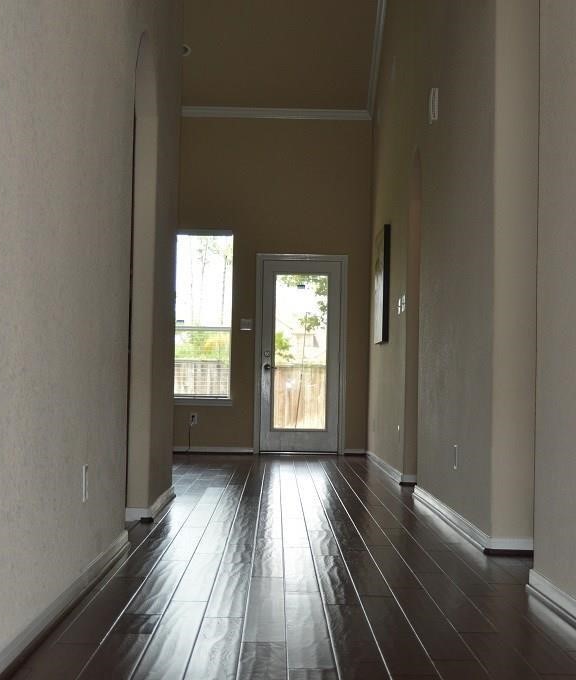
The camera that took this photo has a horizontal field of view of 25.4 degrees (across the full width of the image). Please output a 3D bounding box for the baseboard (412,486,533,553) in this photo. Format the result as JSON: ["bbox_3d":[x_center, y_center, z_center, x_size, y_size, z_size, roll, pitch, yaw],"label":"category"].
[{"bbox_3d":[0.971,0.977,7.136,0.220,0.085,2.920,1,-2,0],"label":"baseboard"}]

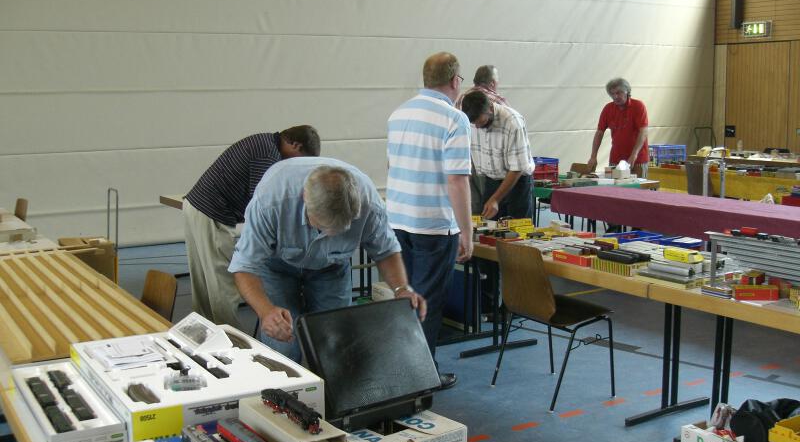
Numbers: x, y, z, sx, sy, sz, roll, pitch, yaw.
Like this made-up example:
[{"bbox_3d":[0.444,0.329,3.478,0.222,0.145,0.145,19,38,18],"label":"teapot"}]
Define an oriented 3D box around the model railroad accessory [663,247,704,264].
[{"bbox_3d":[1.254,0.152,3.900,0.045,0.040,0.175,-4,9,-26],"label":"model railroad accessory"}]

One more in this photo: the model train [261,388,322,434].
[{"bbox_3d":[-0.246,0.410,1.971,0.034,0.045,0.252,-5,9,-32],"label":"model train"}]

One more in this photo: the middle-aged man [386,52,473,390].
[{"bbox_3d":[0.156,0.006,4.659,0.480,1.760,0.340,6,10,40],"label":"middle-aged man"}]

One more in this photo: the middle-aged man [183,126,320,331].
[{"bbox_3d":[-0.830,0.134,5.152,0.900,1.380,0.520,-5,9,-32],"label":"middle-aged man"}]

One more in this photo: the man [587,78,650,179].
[{"bbox_3d":[2.042,-0.469,8.217,0.600,1.710,0.420,2,8,18],"label":"man"}]

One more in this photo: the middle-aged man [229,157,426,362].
[{"bbox_3d":[-0.321,0.397,3.524,0.670,1.300,0.820,-3,8,-17],"label":"middle-aged man"}]

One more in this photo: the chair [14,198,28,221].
[{"bbox_3d":[-2.903,0.259,6.358,0.500,0.810,0.480,-5,9,-32],"label":"chair"}]

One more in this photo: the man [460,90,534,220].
[{"bbox_3d":[0.668,-0.102,6.128,0.720,1.580,0.550,-5,9,-32],"label":"man"}]

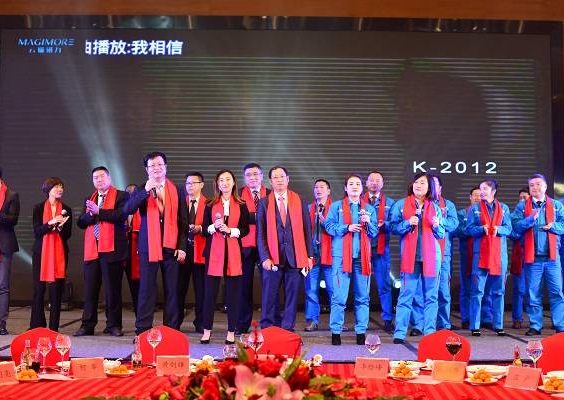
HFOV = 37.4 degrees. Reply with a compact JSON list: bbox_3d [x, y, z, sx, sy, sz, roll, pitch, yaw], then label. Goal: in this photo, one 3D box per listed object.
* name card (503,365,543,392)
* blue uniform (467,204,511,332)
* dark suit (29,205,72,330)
[{"bbox_3d":[1.248,0.911,4.290,0.190,0.108,0.080,-2,-4,32],"label":"name card"},{"bbox_3d":[2.211,0.703,8.880,0.480,1.380,0.320,0,-3,7],"label":"blue uniform"},{"bbox_3d":[-2.412,0.696,8.720,0.430,1.380,0.310,1,-4,-14],"label":"dark suit"}]

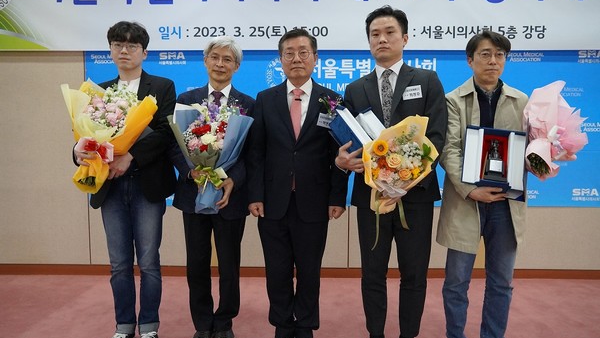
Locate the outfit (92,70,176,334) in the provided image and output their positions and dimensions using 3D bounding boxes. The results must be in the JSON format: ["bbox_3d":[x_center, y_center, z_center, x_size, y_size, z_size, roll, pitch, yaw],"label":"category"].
[{"bbox_3d":[-0.857,0.159,2.413,0.437,1.416,0.360,-1,4,-10],"label":"outfit"}]

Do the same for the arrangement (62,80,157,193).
[{"bbox_3d":[-0.910,-0.152,2.193,0.412,0.539,0.250,8,4,-12],"label":"arrangement"}]

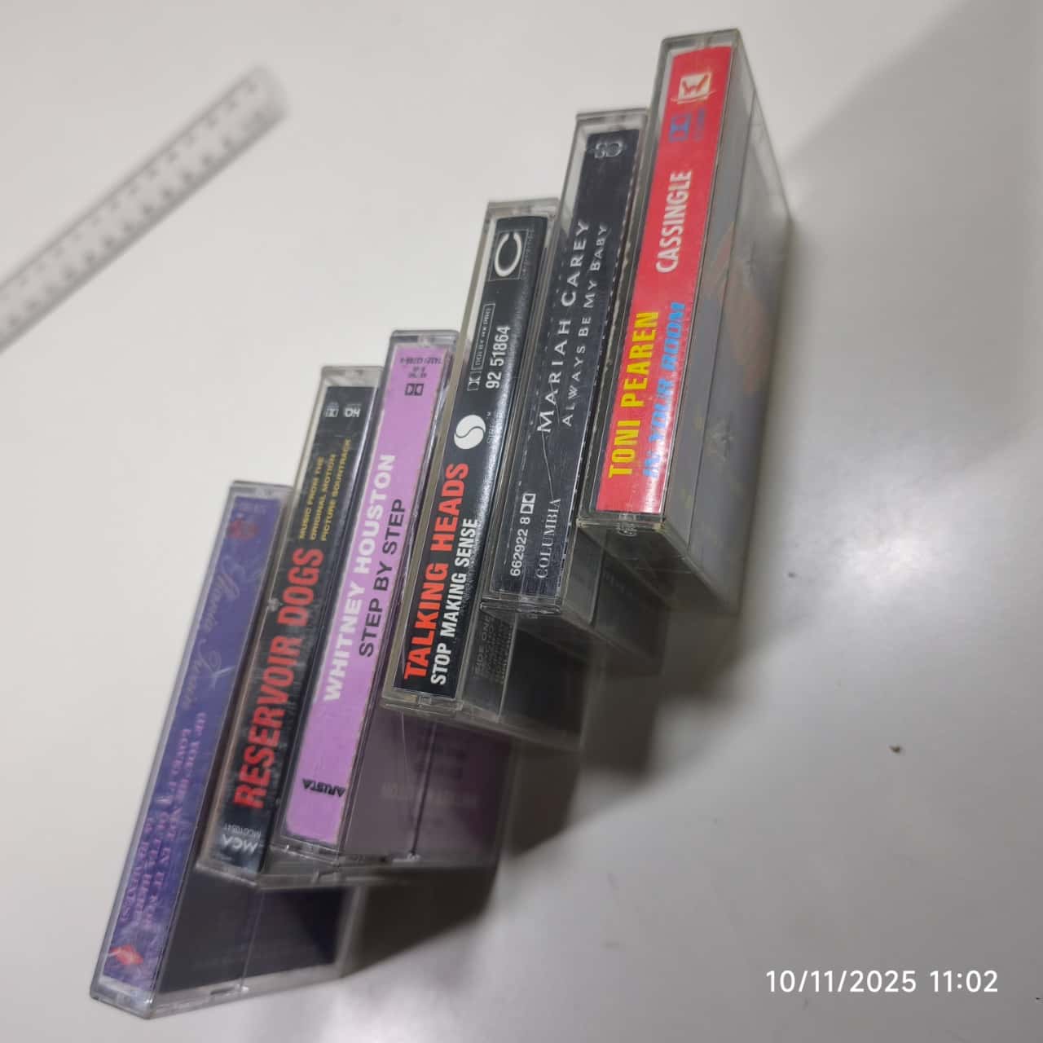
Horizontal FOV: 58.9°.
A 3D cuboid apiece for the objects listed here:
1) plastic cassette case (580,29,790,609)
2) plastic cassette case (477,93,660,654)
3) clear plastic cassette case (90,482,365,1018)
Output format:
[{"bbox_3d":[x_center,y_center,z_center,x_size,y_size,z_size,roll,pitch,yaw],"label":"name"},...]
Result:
[{"bbox_3d":[0.041,-0.041,0.212,0.017,0.070,0.109,4,75,25],"label":"plastic cassette case"},{"bbox_3d":[0.023,-0.025,0.215,0.017,0.070,0.109,4,75,25],"label":"plastic cassette case"},{"bbox_3d":[-0.055,0.054,0.224,0.017,0.070,0.109,5,75,25],"label":"clear plastic cassette case"}]

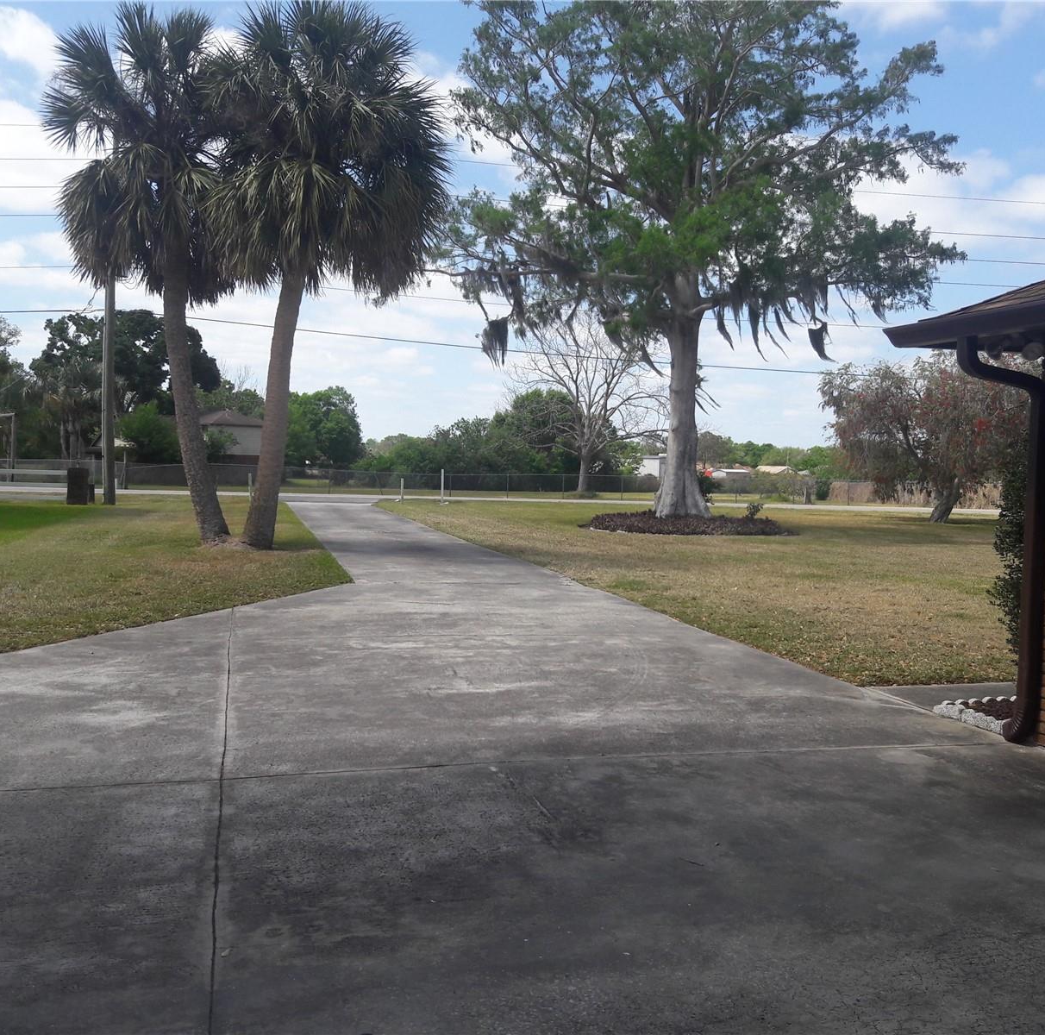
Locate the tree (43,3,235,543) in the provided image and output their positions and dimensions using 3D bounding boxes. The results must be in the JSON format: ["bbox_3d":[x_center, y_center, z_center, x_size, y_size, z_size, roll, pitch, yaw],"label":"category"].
[{"bbox_3d":[-7.105,-4.530,20.870,3.750,9.990,3.750,1,3,0],"label":"tree"}]

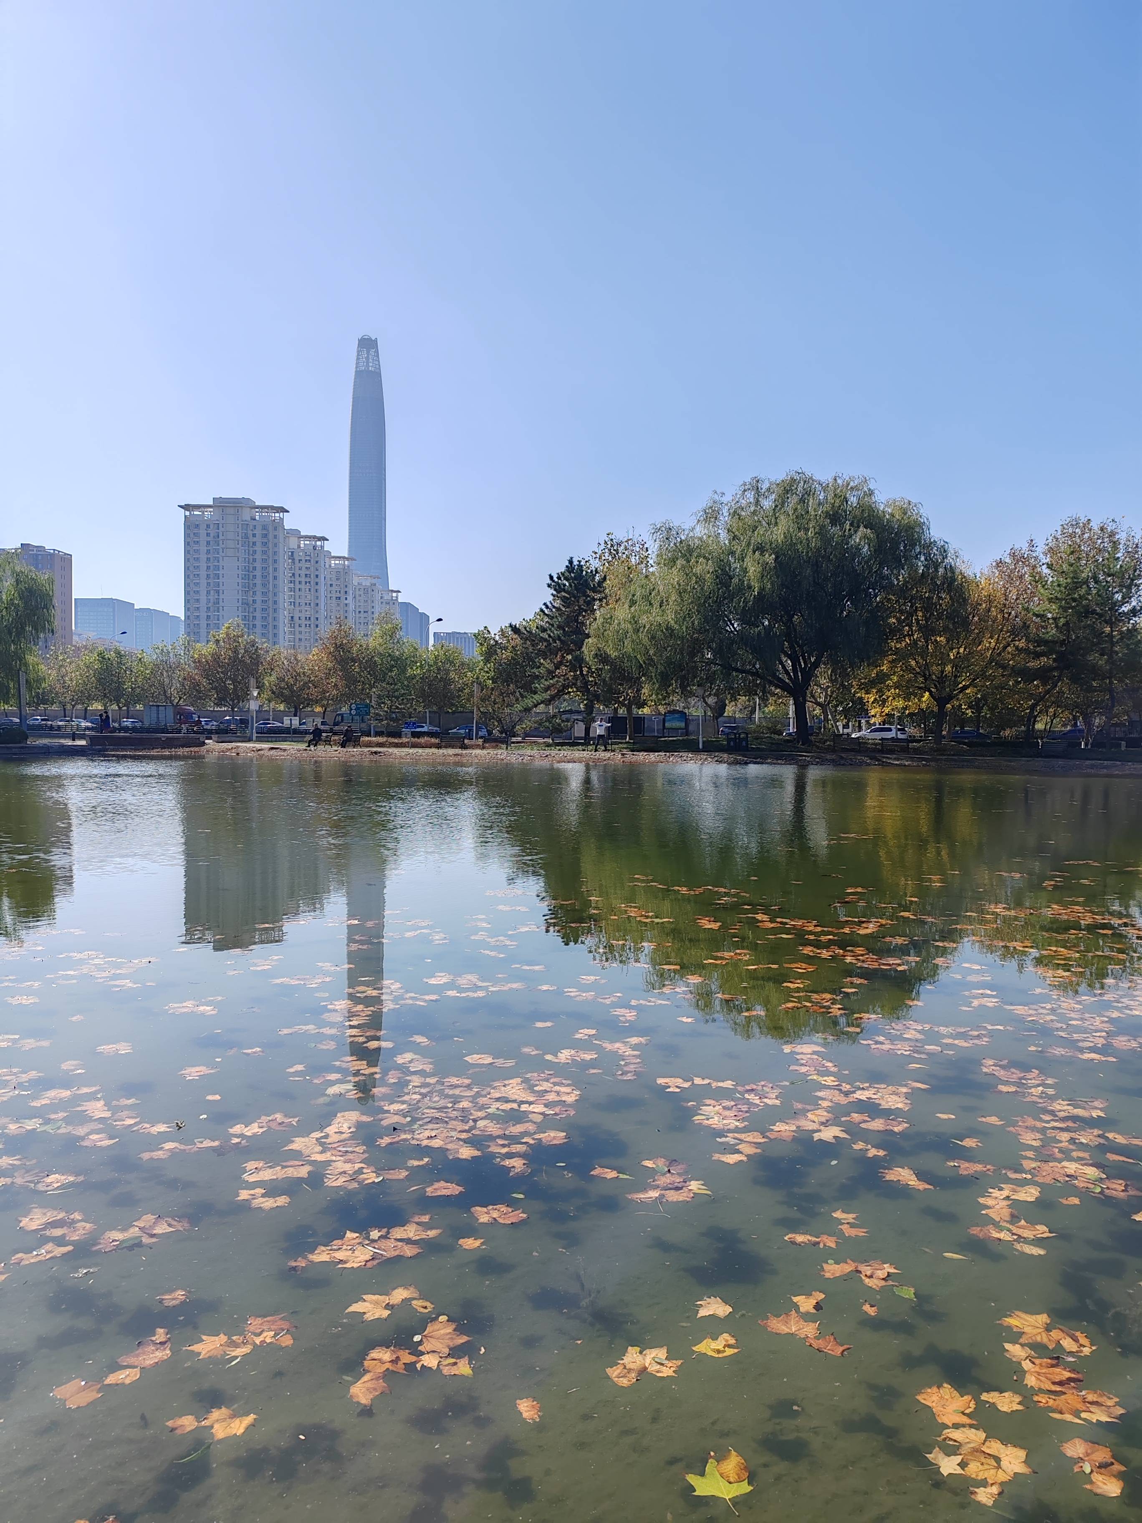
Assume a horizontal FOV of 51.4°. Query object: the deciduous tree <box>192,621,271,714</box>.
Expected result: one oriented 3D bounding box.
[{"bbox_3d":[-38.092,-9.414,133.195,8.800,12.480,8.200,1,2,0],"label":"deciduous tree"}]

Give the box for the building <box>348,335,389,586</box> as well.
[{"bbox_3d":[-280.071,-314.537,1623.279,58.000,530.000,58.000,0,2,-10],"label":"building"}]

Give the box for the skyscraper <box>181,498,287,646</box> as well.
[{"bbox_3d":[-119.851,-52.758,423.610,35.500,79.638,18.000,1,2,0],"label":"skyscraper"}]

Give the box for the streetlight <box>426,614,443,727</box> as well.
[{"bbox_3d":[-13.567,-8.308,118.622,0.400,12.005,2.200,2,2,37],"label":"streetlight"}]

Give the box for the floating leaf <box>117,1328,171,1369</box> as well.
[{"bbox_3d":[-1.173,1.655,3.353,0.125,0.035,0.178,1,2,15],"label":"floating leaf"}]

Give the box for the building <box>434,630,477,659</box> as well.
[{"bbox_3d":[-85.389,-61.904,881.094,34.000,70.140,24.000,1,2,0],"label":"building"}]

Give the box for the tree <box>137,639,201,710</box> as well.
[{"bbox_3d":[-41.189,-7.770,121.830,6.300,9.694,6.200,1,2,0],"label":"tree"}]

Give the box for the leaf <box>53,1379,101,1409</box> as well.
[{"bbox_3d":[-1.252,1.587,3.001,0.118,0.020,0.125,1,2,0],"label":"leaf"}]

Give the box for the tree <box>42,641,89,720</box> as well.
[{"bbox_3d":[-57.874,-8.641,136.162,5.600,10.380,5.400,1,2,0],"label":"tree"}]

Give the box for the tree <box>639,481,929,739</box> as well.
[{"bbox_3d":[11.378,-8.255,64.773,16.000,14.720,15.000,1,2,0],"label":"tree"}]

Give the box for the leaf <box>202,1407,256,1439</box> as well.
[{"bbox_3d":[-0.835,1.594,2.879,0.132,0.022,0.130,1,2,0],"label":"leaf"}]

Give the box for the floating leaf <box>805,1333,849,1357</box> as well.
[{"bbox_3d":[0.719,1.639,3.332,0.122,0.030,0.100,1,2,0],"label":"floating leaf"}]

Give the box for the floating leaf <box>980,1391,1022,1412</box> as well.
[{"bbox_3d":[1.094,1.608,3.001,0.106,0.020,0.092,1,2,0],"label":"floating leaf"}]

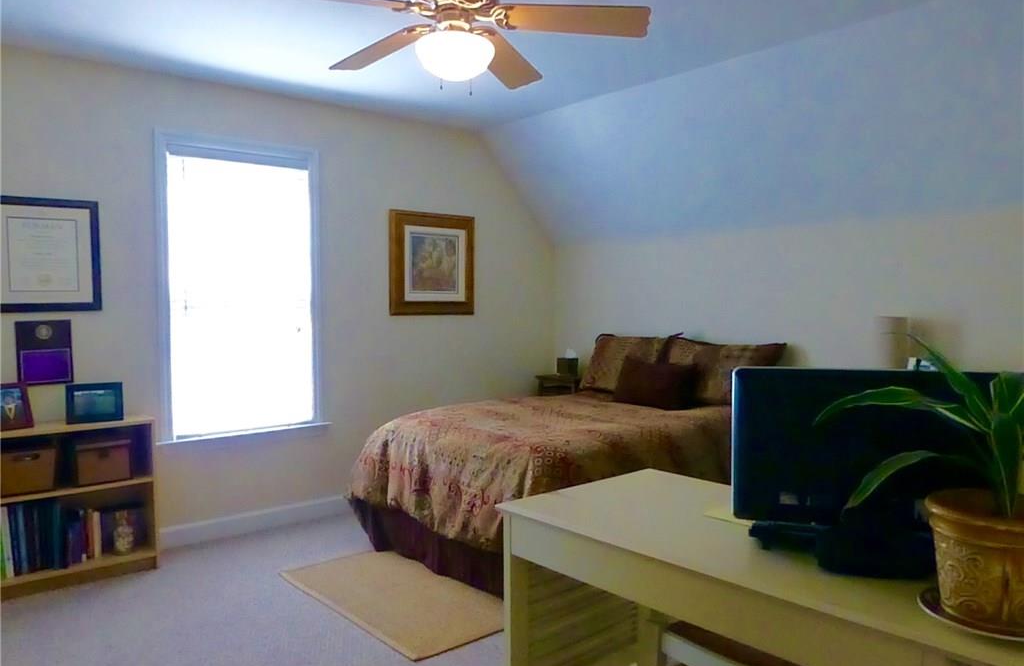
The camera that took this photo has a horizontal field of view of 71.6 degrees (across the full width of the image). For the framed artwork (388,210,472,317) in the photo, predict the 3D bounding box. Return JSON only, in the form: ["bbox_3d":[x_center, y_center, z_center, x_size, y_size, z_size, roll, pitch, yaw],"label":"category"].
[{"bbox_3d":[-0.528,-0.462,4.817,0.690,0.680,0.035,-2,3,-42],"label":"framed artwork"}]

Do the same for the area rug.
[{"bbox_3d":[-0.461,1.145,3.219,0.720,0.012,1.140,-2,3,-42],"label":"area rug"}]

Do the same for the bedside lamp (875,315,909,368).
[{"bbox_3d":[1.873,0.156,3.498,0.170,0.475,0.170,-2,3,-42],"label":"bedside lamp"}]

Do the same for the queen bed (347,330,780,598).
[{"bbox_3d":[0.474,0.597,3.867,2.120,1.050,1.540,-2,3,-42],"label":"queen bed"}]

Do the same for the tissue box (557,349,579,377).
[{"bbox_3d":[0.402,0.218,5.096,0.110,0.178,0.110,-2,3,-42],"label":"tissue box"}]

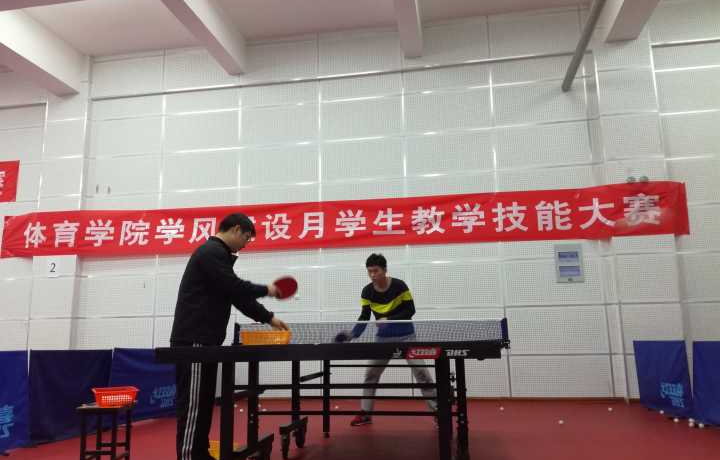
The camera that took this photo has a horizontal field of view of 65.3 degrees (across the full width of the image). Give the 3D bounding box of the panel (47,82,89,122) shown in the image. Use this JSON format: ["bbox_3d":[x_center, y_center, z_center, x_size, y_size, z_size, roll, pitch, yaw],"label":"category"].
[{"bbox_3d":[-4.441,-1.948,8.544,0.663,0.592,0.030,-3,-10,9],"label":"panel"}]

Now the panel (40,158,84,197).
[{"bbox_3d":[-4.436,-0.793,8.376,0.675,0.593,0.050,-3,-10,10],"label":"panel"}]

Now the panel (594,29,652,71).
[{"bbox_3d":[3.385,-2.336,7.250,0.676,0.592,0.030,-3,-10,9],"label":"panel"}]

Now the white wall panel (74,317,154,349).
[{"bbox_3d":[-3.467,1.529,7.975,1.200,0.593,0.050,-3,-10,10],"label":"white wall panel"}]

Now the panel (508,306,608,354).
[{"bbox_3d":[2.457,1.253,7.035,1.208,0.600,0.050,-3,-10,10],"label":"panel"}]

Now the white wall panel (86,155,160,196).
[{"bbox_3d":[-3.511,-0.807,8.392,1.200,0.593,0.050,-3,-10,10],"label":"white wall panel"}]

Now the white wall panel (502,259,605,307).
[{"bbox_3d":[2.445,0.663,7.141,1.208,0.600,0.050,-3,-10,10],"label":"white wall panel"}]

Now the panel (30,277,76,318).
[{"bbox_3d":[-4.445,0.981,8.153,0.655,0.600,0.050,-3,-10,10],"label":"panel"}]

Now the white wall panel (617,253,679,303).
[{"bbox_3d":[3.477,0.588,6.779,0.683,0.600,0.040,-3,-11,10],"label":"white wall panel"}]

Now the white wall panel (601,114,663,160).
[{"bbox_3d":[3.446,-1.180,7.120,0.683,0.600,0.040,-3,-11,10],"label":"white wall panel"}]

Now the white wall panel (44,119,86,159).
[{"bbox_3d":[-4.447,-1.377,8.480,0.675,0.593,0.050,-3,-10,10],"label":"white wall panel"}]

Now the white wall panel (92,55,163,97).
[{"bbox_3d":[-3.570,-2.363,8.743,1.208,0.644,0.050,-3,-10,10],"label":"white wall panel"}]

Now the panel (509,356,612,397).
[{"bbox_3d":[2.468,1.797,6.937,1.208,0.506,0.050,-3,-10,10],"label":"panel"}]

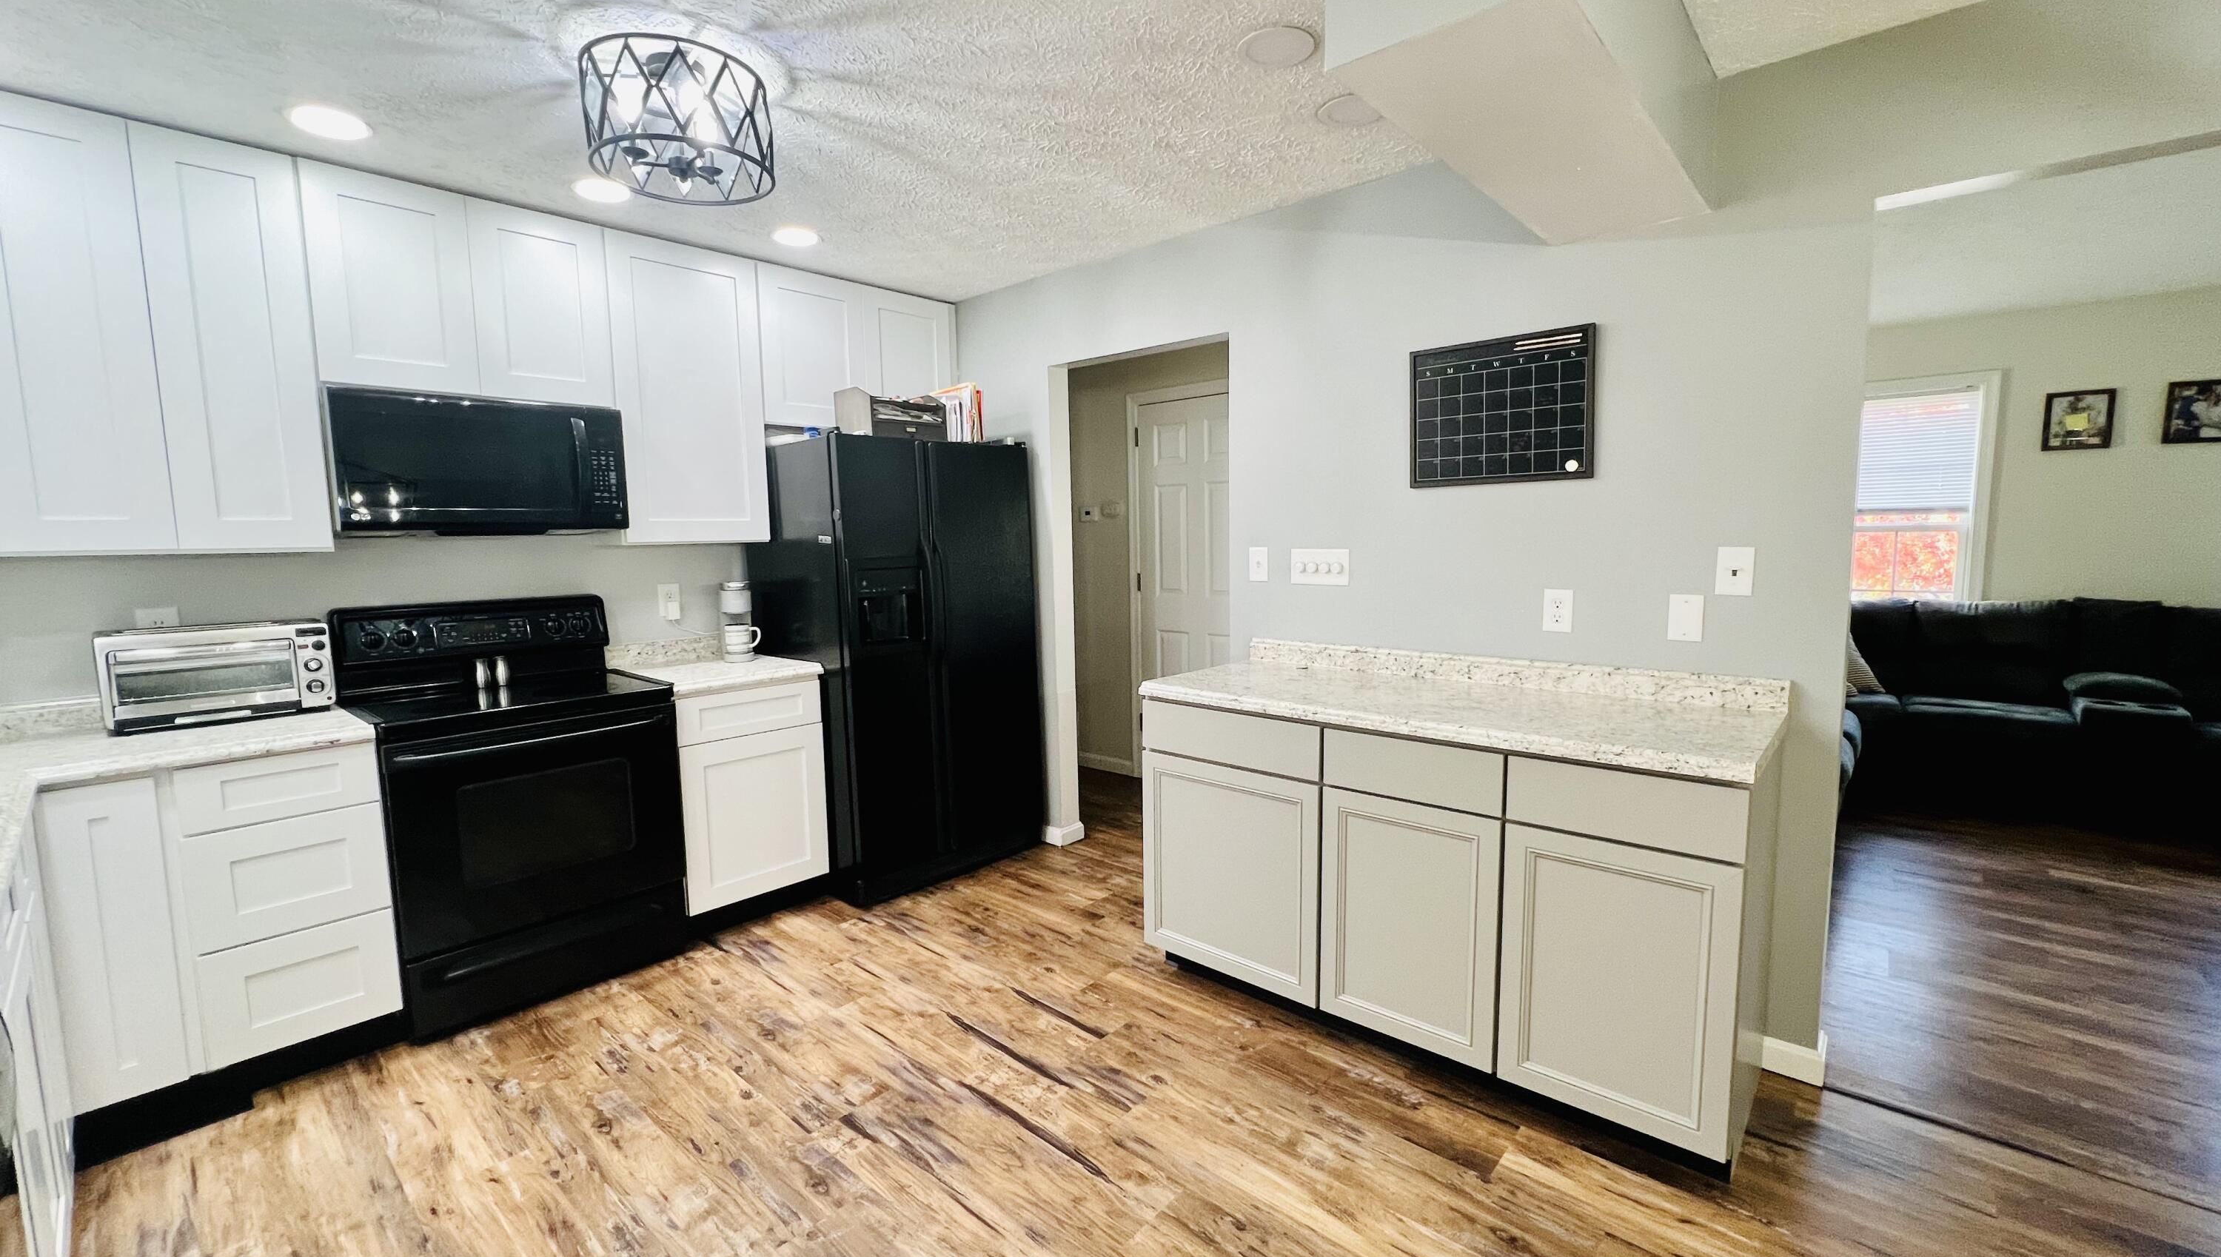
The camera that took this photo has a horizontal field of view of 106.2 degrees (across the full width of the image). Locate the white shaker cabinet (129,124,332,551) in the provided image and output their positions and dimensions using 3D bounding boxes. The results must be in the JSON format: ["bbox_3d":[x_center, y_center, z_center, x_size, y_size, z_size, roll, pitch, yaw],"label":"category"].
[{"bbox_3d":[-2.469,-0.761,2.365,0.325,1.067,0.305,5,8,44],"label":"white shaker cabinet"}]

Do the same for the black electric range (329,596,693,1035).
[{"bbox_3d":[-1.938,0.529,2.755,0.660,1.180,0.758,5,8,44],"label":"black electric range"}]

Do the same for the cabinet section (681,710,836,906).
[{"bbox_3d":[-1.484,0.654,3.224,0.594,0.600,0.518,4,8,43],"label":"cabinet section"}]

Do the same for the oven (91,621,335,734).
[{"bbox_3d":[-2.510,0.125,2.369,0.295,0.258,0.424,5,8,44],"label":"oven"}]

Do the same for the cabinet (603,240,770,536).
[{"bbox_3d":[-1.653,-0.860,3.193,0.325,1.067,0.516,5,8,44],"label":"cabinet"}]

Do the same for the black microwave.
[{"bbox_3d":[-2.065,-0.524,2.742,0.405,0.422,0.756,5,8,44],"label":"black microwave"}]

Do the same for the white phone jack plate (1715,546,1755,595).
[{"bbox_3d":[1.559,-0.141,2.083,0.074,0.117,0.010,4,8,42],"label":"white phone jack plate"}]

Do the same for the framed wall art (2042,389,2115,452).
[{"bbox_3d":[4.634,-0.996,3.991,0.211,0.271,0.020,4,8,42],"label":"framed wall art"}]

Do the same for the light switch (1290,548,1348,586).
[{"bbox_3d":[0.706,-0.208,2.854,0.214,0.120,0.025,4,8,42],"label":"light switch"}]

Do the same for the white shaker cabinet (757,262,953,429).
[{"bbox_3d":[-1.157,-1.150,3.678,0.325,0.607,0.916,5,8,44],"label":"white shaker cabinet"}]

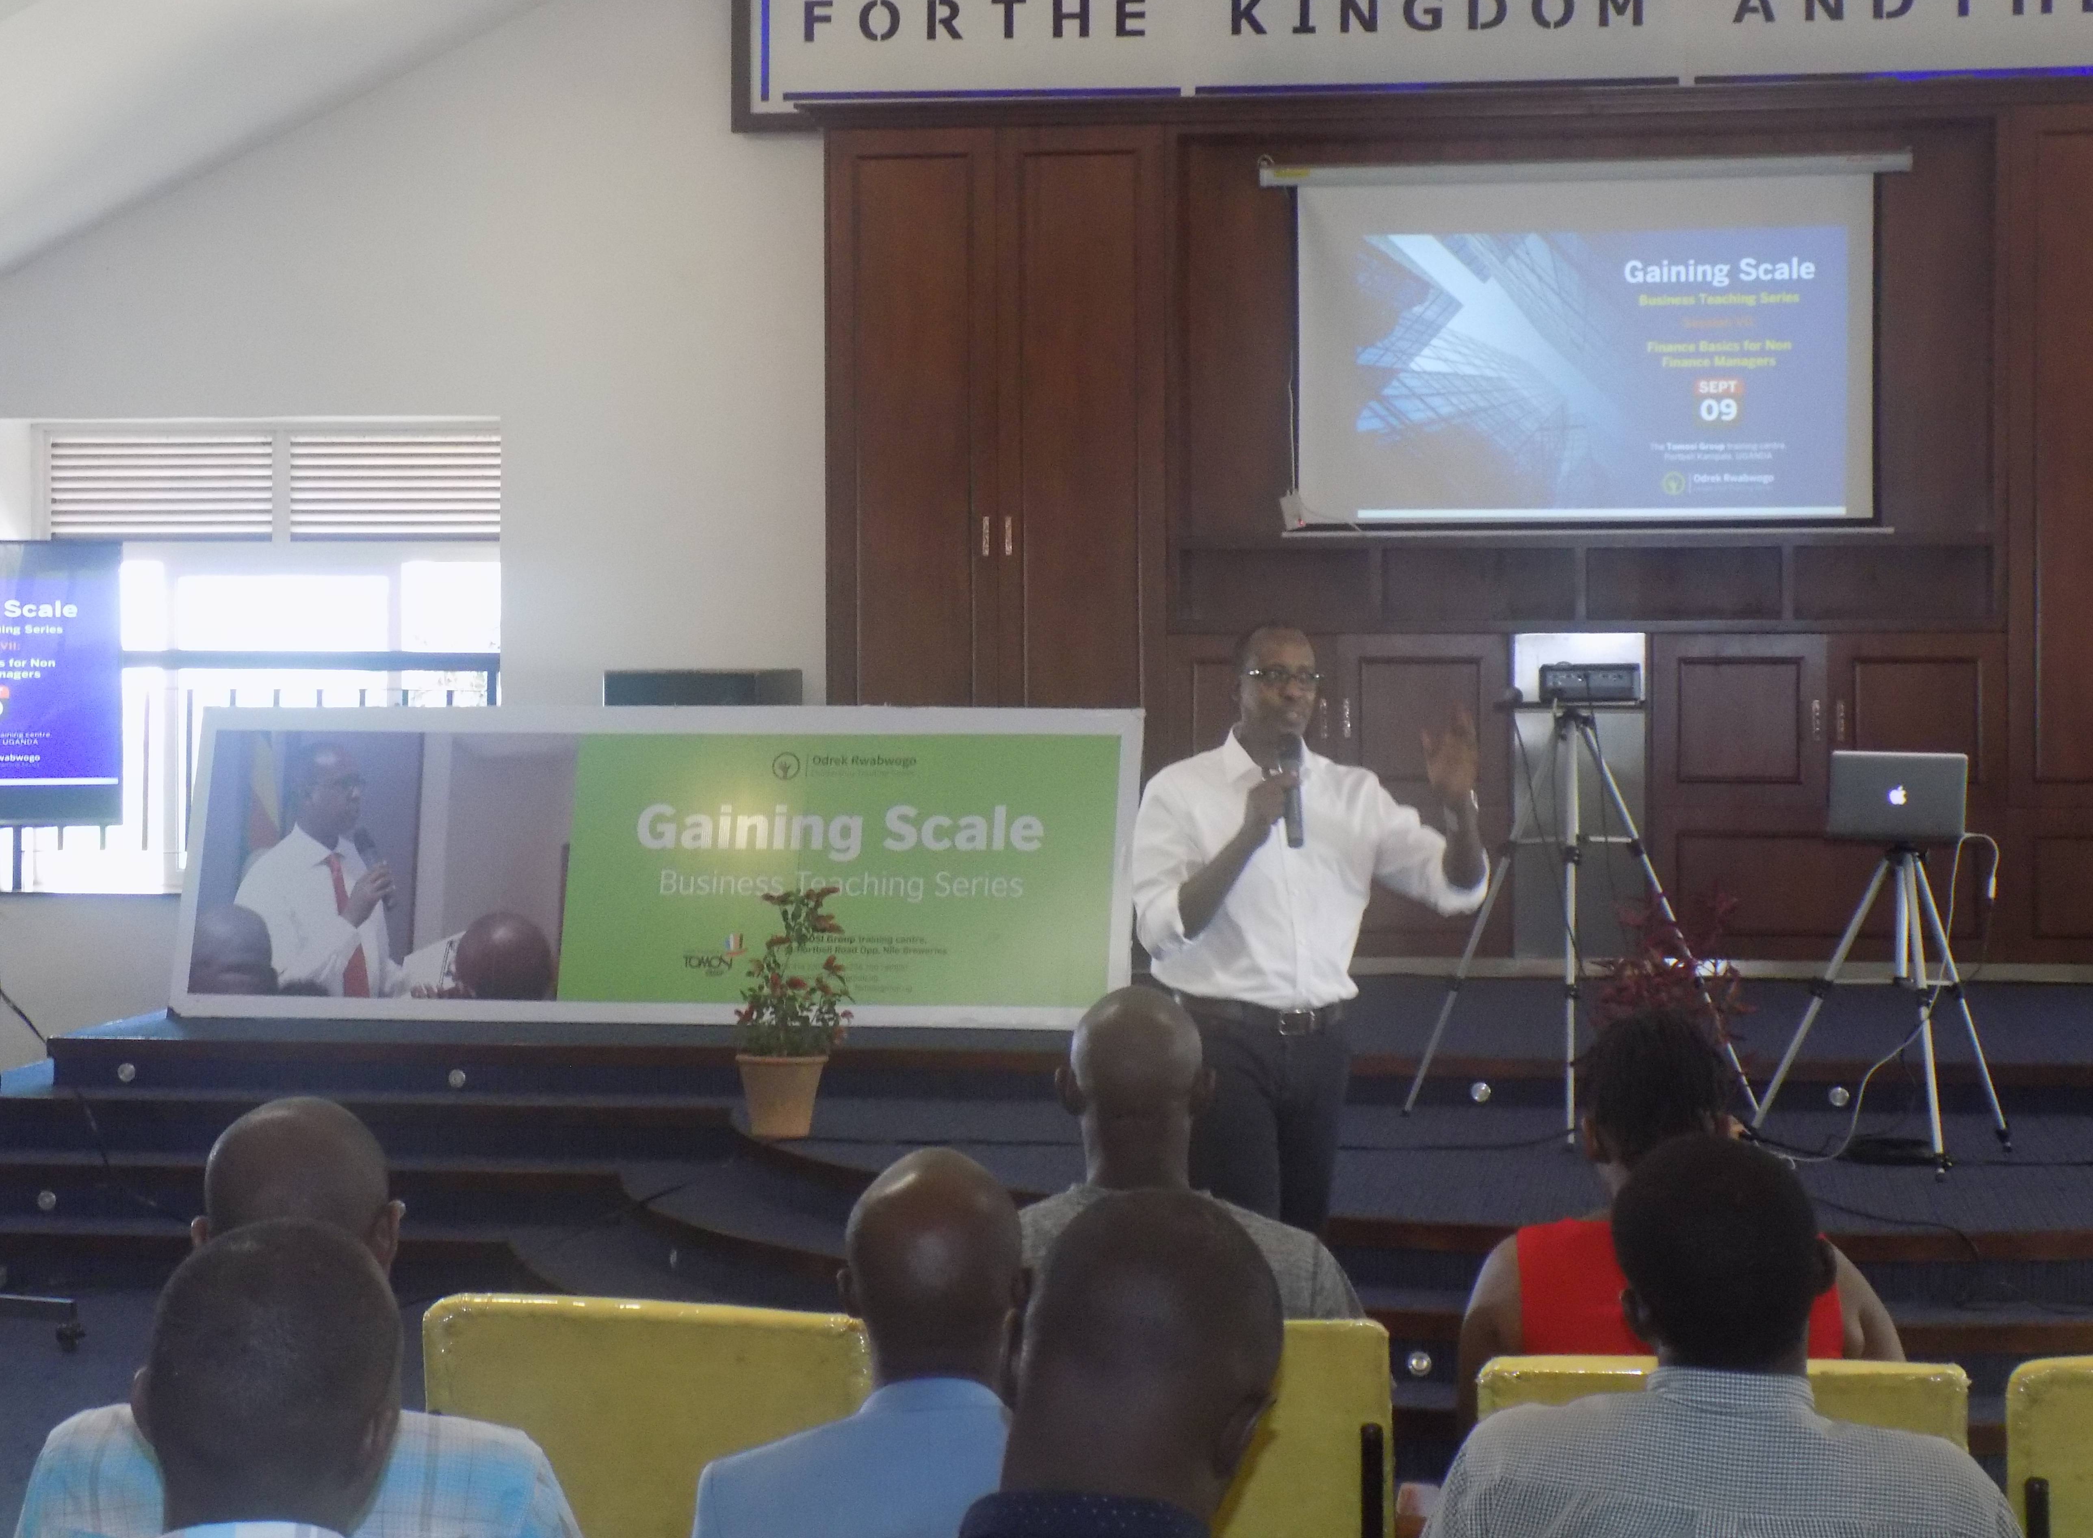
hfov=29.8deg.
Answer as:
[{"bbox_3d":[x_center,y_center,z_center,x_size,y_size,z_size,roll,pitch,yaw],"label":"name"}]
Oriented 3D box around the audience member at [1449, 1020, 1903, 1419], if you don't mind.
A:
[{"bbox_3d":[0.670,0.870,4.360,0.480,1.250,0.820,0,1,3],"label":"audience member"}]

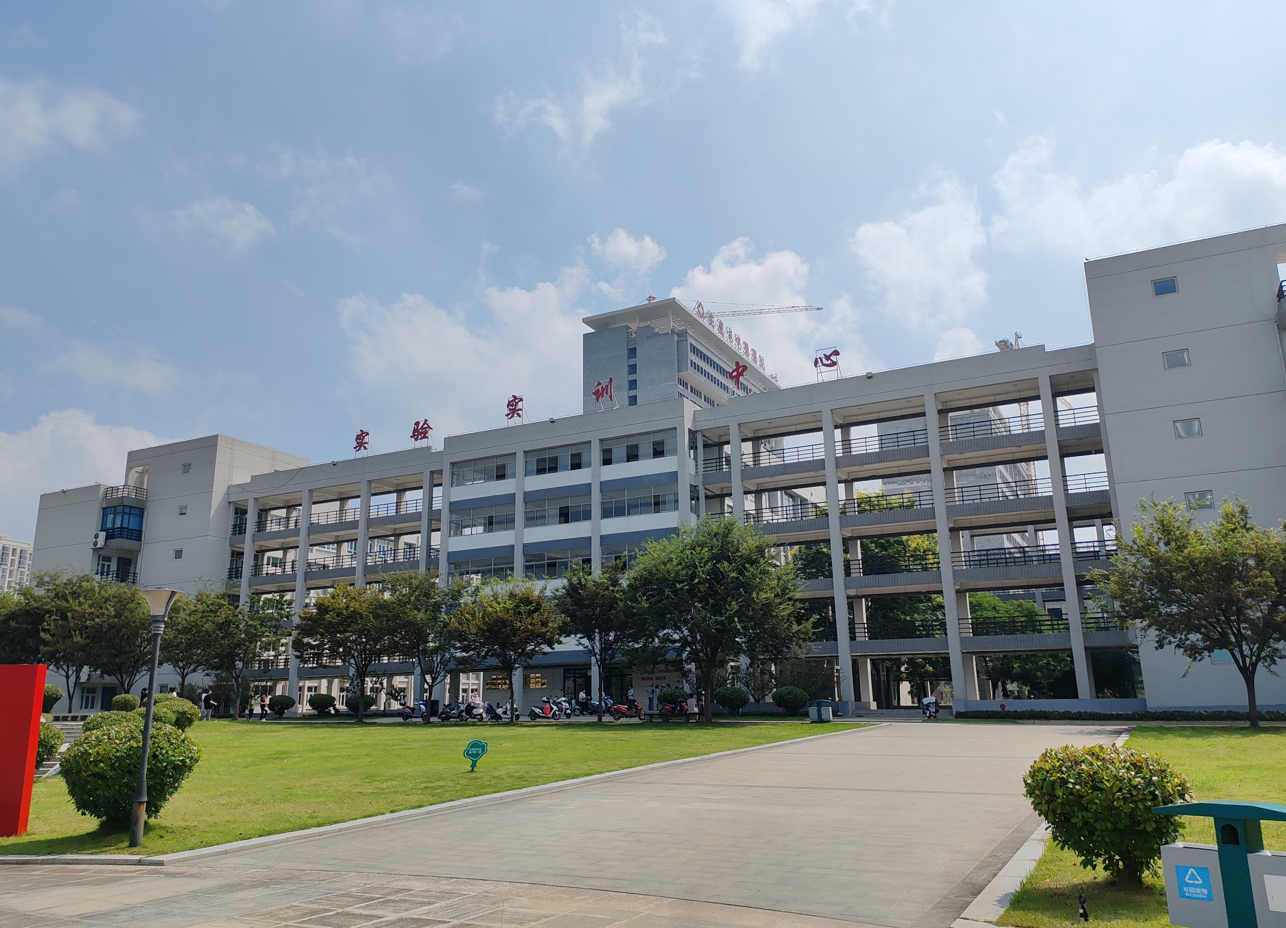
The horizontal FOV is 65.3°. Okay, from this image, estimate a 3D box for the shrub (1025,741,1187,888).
[{"bbox_3d":[4.184,3.152,9.043,1.370,1.150,1.350,-7,-15,23],"label":"shrub"}]

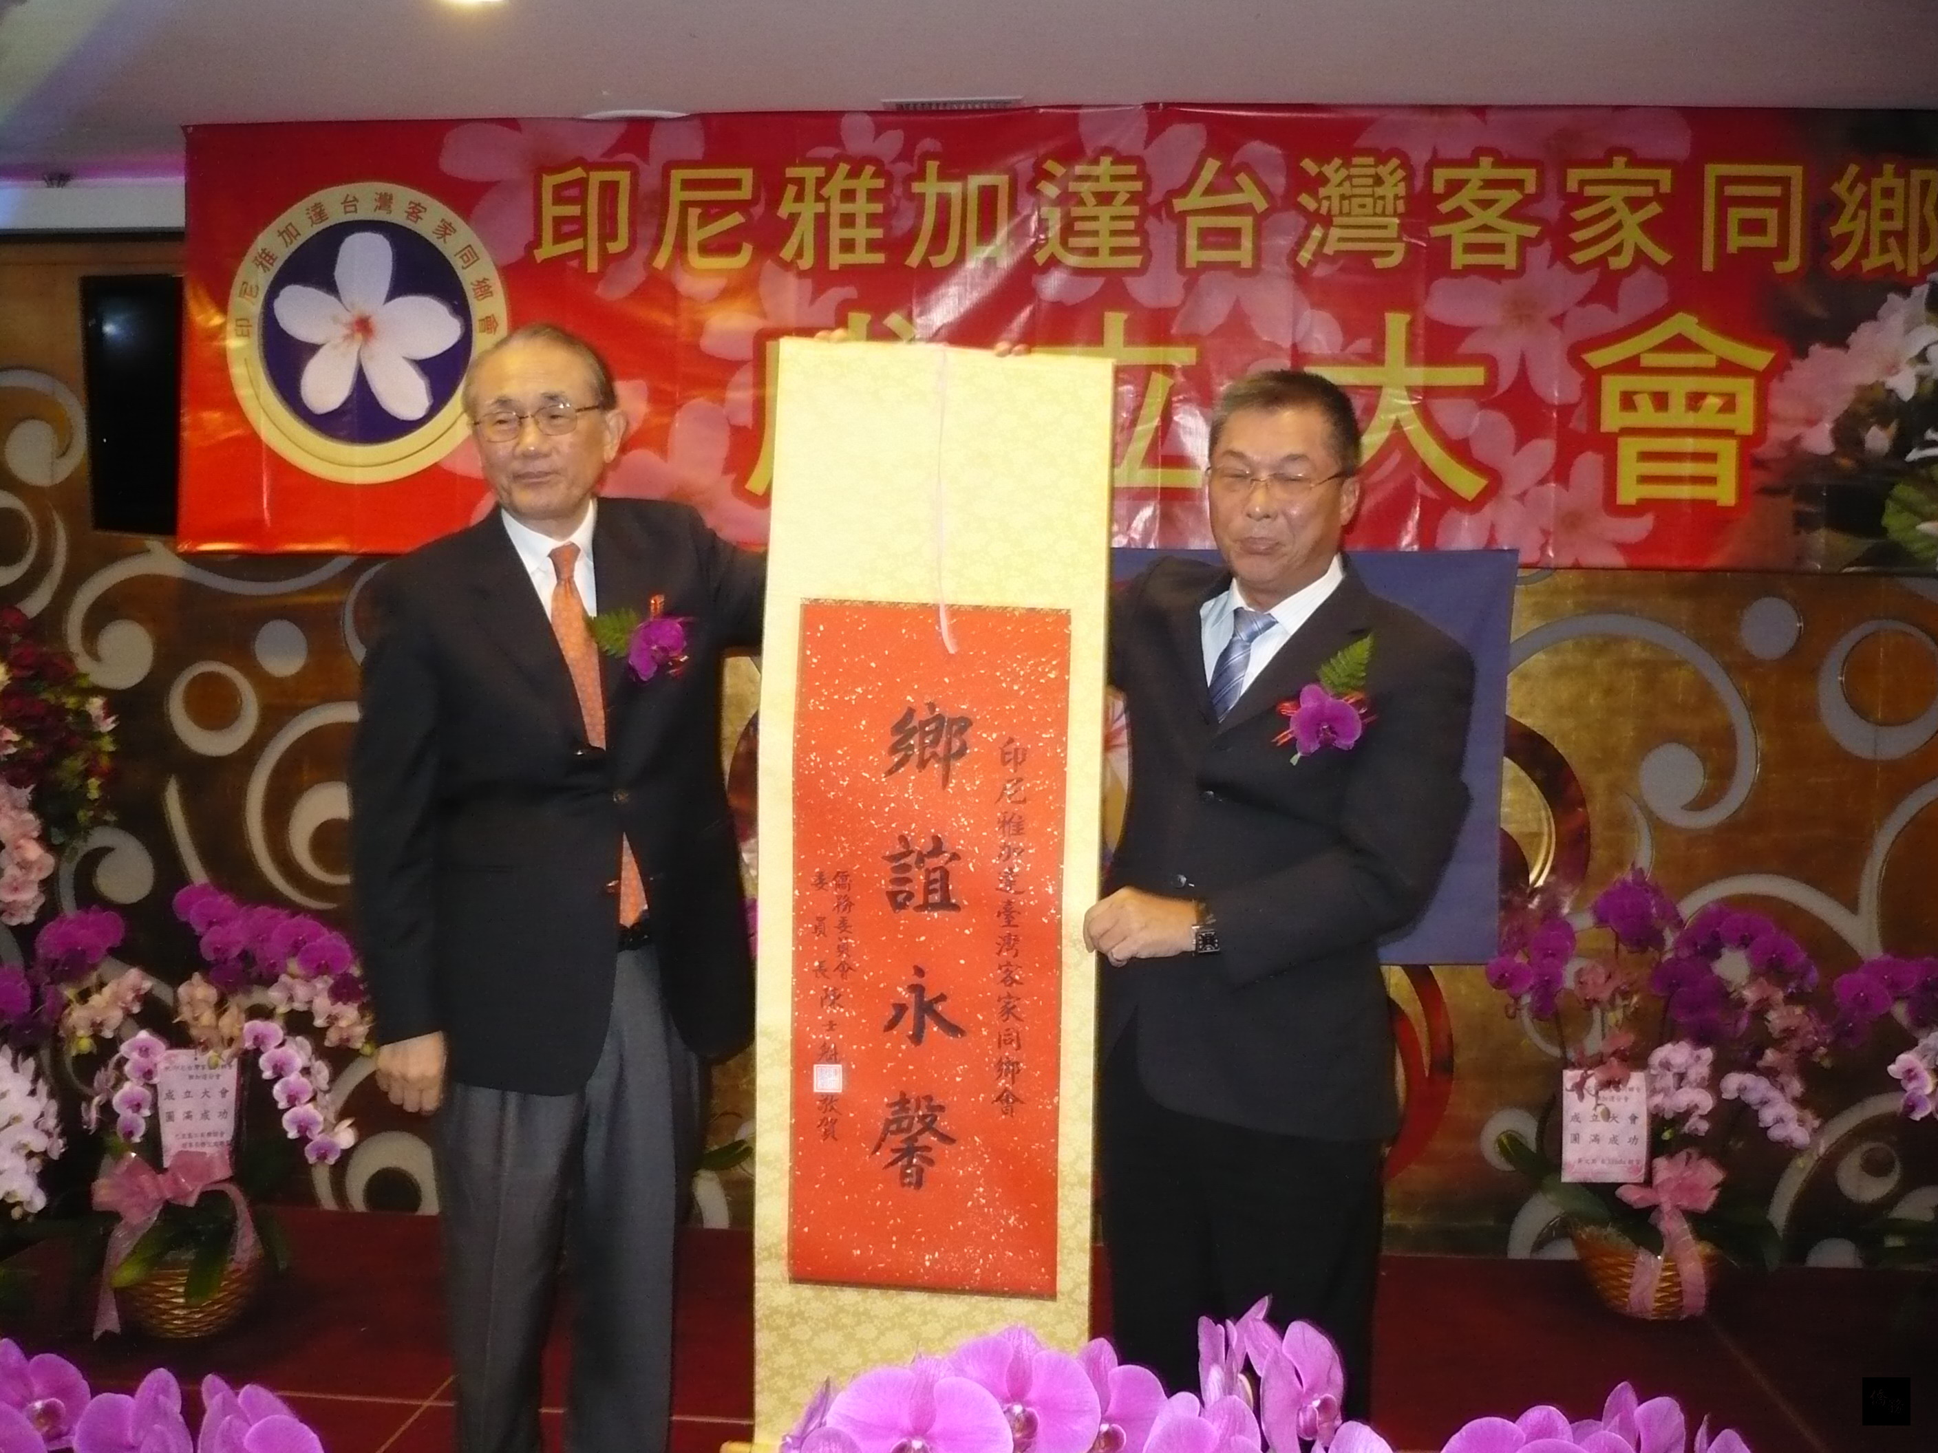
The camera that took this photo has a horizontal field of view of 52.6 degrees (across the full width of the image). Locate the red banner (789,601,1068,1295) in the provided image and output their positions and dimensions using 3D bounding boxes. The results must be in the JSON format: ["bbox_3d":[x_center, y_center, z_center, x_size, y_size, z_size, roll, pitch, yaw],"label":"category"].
[{"bbox_3d":[-0.045,0.261,2.290,0.314,0.803,0.020,2,1,1],"label":"red banner"}]

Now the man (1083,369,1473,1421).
[{"bbox_3d":[0.369,0.408,2.350,0.510,1.690,0.380,2,2,30],"label":"man"}]

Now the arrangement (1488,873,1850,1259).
[{"bbox_3d":[1.447,0.715,4.120,0.700,0.810,0.430,1,1,5],"label":"arrangement"}]

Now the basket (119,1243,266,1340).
[{"bbox_3d":[-1.550,1.101,3.900,0.280,0.160,0.250,1,1,5],"label":"basket"}]

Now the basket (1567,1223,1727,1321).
[{"bbox_3d":[1.431,1.147,4.140,0.300,0.170,0.250,1,1,5],"label":"basket"}]

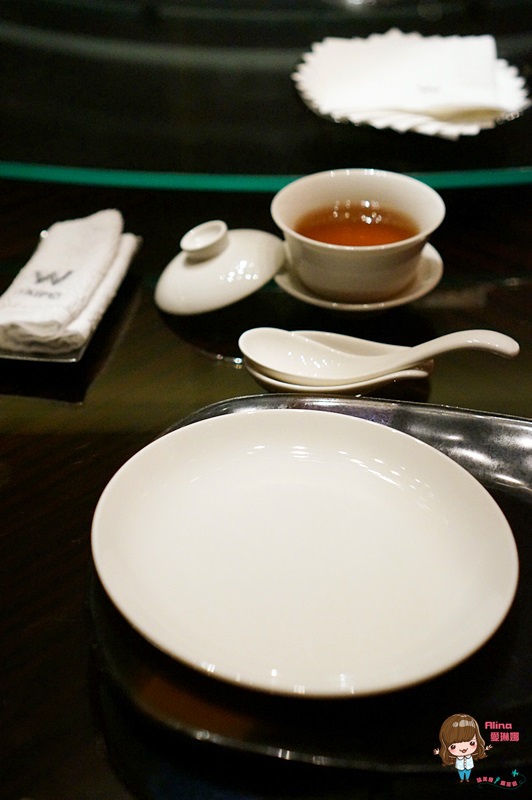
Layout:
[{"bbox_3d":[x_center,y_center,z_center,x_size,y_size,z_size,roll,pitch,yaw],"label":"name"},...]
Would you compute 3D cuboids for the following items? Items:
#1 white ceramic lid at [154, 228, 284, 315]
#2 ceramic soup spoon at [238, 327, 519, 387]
[{"bbox_3d":[-0.031,-0.084,0.668,0.082,0.026,0.082,-16,35,12],"label":"white ceramic lid"},{"bbox_3d":[0.057,-0.021,0.590,0.142,0.035,0.044,4,36,3],"label":"ceramic soup spoon"}]

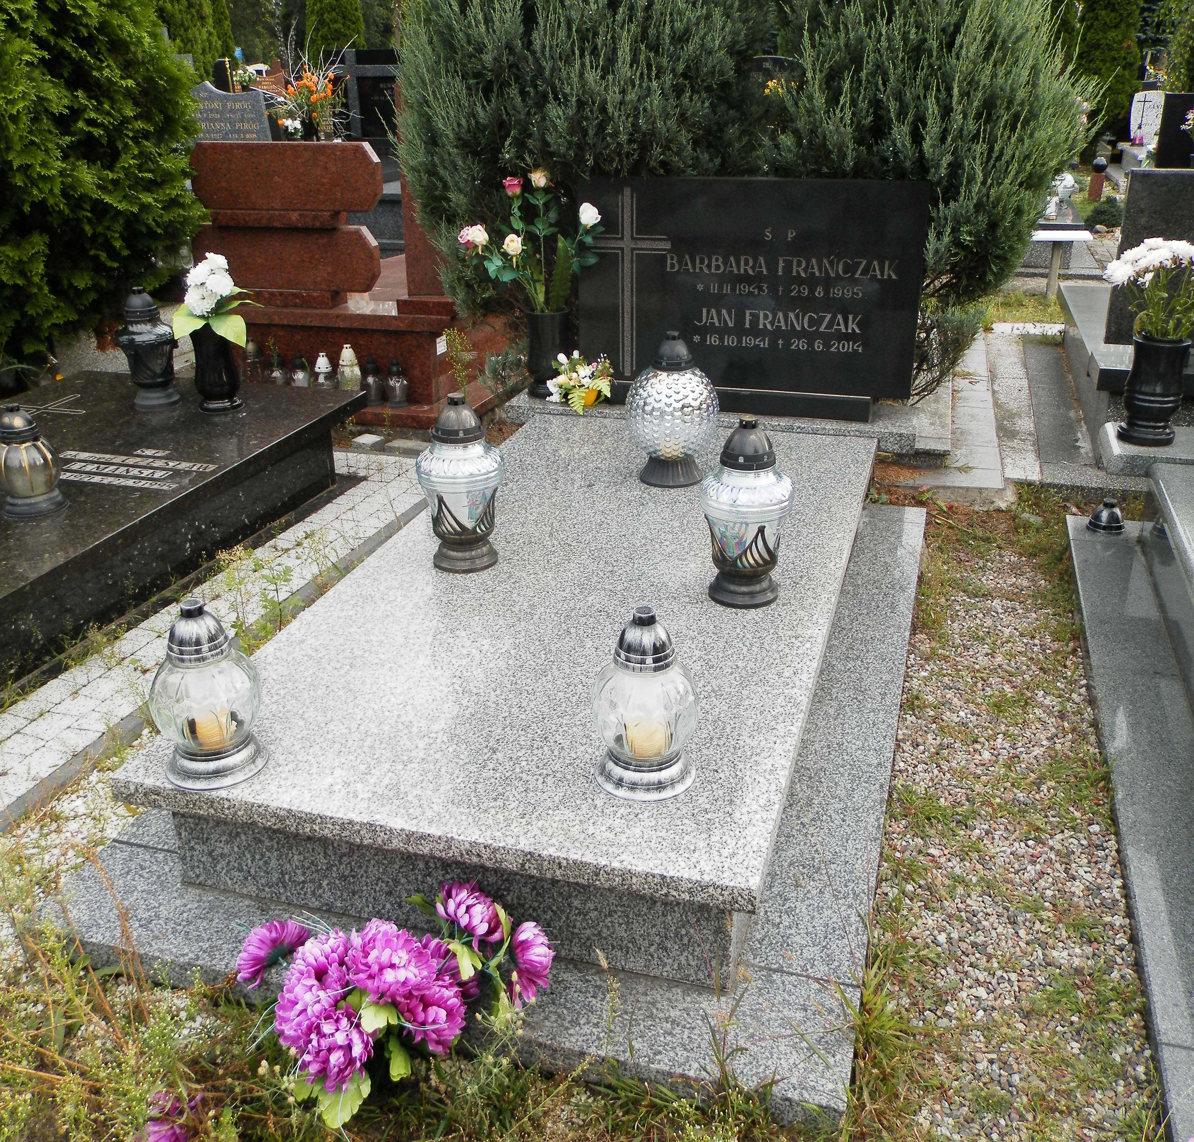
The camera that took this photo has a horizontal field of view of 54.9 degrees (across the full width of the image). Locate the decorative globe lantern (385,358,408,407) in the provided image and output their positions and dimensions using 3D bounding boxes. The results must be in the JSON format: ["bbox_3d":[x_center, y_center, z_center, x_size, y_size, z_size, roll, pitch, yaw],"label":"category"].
[{"bbox_3d":[-0.745,-0.715,4.298,0.090,0.175,0.090,6,25,16],"label":"decorative globe lantern"}]

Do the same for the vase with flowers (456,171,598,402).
[{"bbox_3d":[-0.207,-0.877,3.556,0.440,0.670,0.300,6,23,16],"label":"vase with flowers"}]

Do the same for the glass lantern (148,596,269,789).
[{"bbox_3d":[-0.607,0.177,1.782,0.161,0.277,0.161,6,23,16],"label":"glass lantern"}]

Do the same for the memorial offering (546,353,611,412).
[{"bbox_3d":[-0.055,-0.575,3.498,0.195,0.160,0.150,6,23,16],"label":"memorial offering"}]

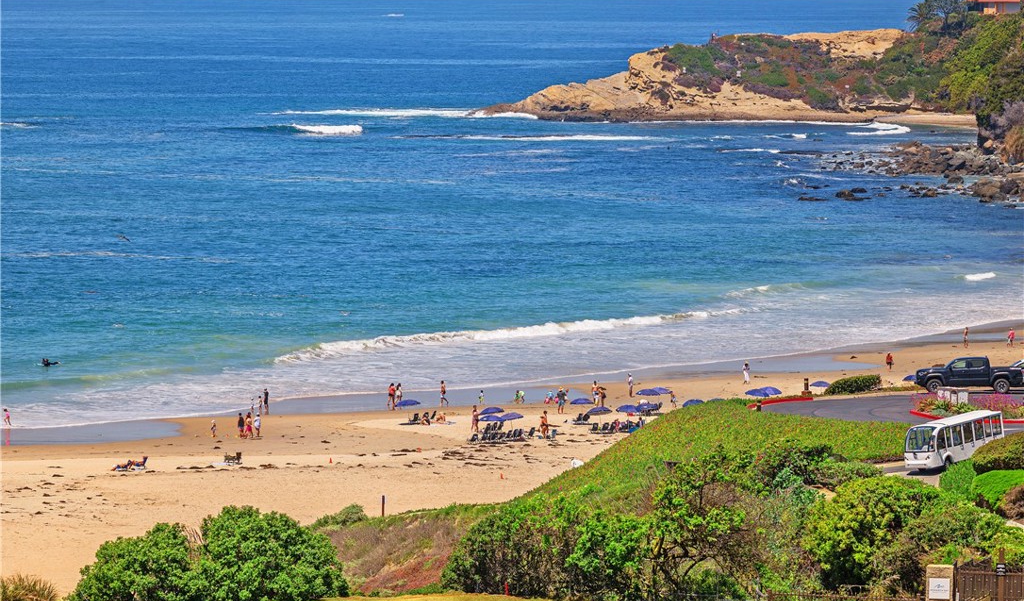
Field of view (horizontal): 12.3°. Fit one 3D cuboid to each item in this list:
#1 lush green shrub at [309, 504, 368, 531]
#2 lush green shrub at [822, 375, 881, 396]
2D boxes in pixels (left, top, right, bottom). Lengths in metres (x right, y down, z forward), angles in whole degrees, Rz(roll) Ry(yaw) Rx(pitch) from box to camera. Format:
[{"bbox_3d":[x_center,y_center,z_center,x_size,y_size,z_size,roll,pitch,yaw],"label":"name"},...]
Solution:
[{"bbox_3d":[-6.496,8.129,178.000,2.200,0.950,1.500,0,4,0],"label":"lush green shrub"},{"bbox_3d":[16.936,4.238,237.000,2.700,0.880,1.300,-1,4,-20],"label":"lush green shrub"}]

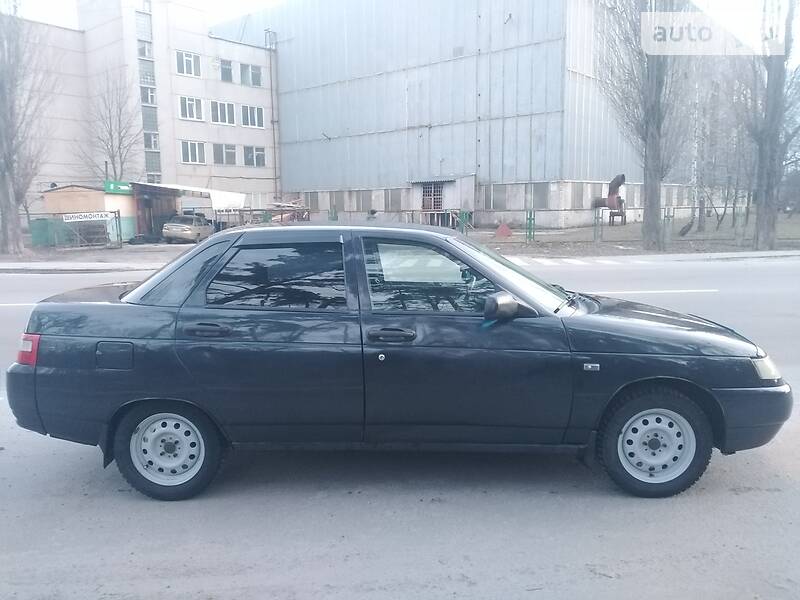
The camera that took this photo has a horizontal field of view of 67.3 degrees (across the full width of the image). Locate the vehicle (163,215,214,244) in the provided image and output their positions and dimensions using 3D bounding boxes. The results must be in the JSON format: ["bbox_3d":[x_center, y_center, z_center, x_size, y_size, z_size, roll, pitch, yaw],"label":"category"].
[{"bbox_3d":[-11.393,-3.846,32.400,1.690,1.430,4.250,-2,9,-4],"label":"vehicle"}]

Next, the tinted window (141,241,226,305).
[{"bbox_3d":[-1.094,-0.138,3.036,0.430,0.340,0.060,-1,-9,2],"label":"tinted window"}]

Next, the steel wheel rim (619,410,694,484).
[{"bbox_3d":[1.295,0.726,3.073,0.388,0.388,0.120,-1,9,2],"label":"steel wheel rim"}]

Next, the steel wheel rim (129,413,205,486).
[{"bbox_3d":[-1.196,0.762,3.151,0.388,0.388,0.120,-1,9,2],"label":"steel wheel rim"}]

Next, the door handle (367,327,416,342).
[{"bbox_3d":[-0.042,0.167,2.916,0.235,0.072,0.050,-1,9,2],"label":"door handle"}]

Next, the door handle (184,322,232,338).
[{"bbox_3d":[-0.942,0.148,2.946,0.225,0.072,0.050,-1,9,2],"label":"door handle"}]

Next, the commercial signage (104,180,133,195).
[{"bbox_3d":[-14.980,-5.980,32.000,1.420,0.740,0.120,-4,9,-18],"label":"commercial signage"}]

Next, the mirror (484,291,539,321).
[{"bbox_3d":[0.511,0.023,2.849,0.220,0.145,0.200,-1,9,2],"label":"mirror"}]

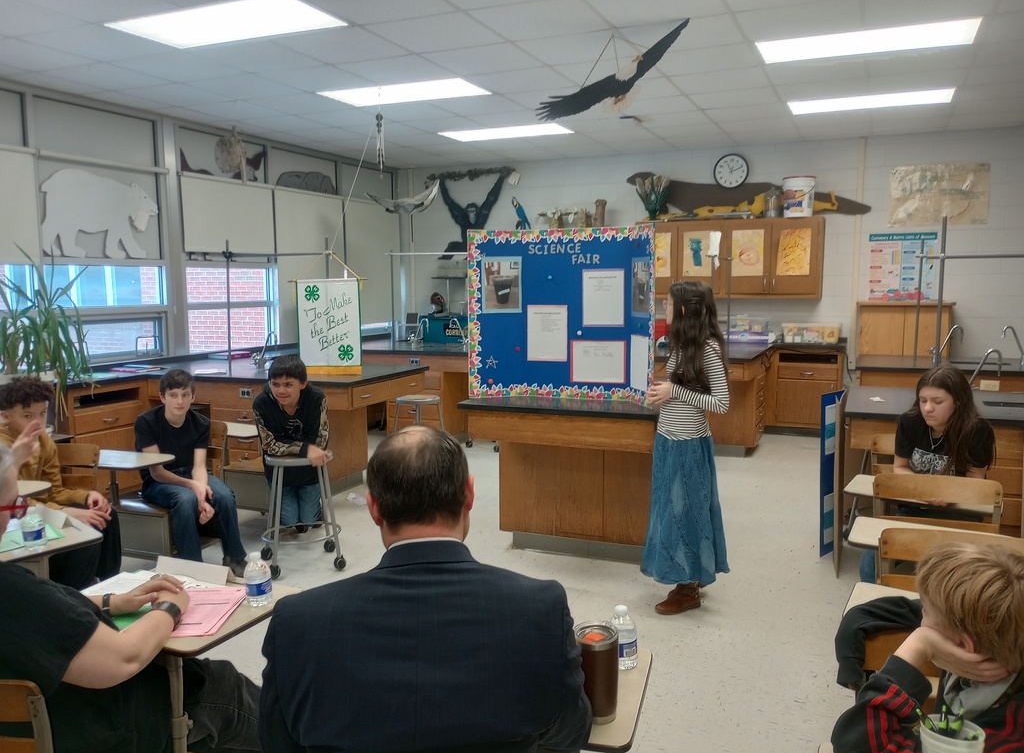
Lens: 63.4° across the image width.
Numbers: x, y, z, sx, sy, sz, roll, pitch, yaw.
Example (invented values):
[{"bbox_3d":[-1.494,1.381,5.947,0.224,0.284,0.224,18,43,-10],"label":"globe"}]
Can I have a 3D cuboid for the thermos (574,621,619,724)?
[{"bbox_3d":[0.170,0.593,1.661,0.086,0.176,0.086,0,7,0],"label":"thermos"}]

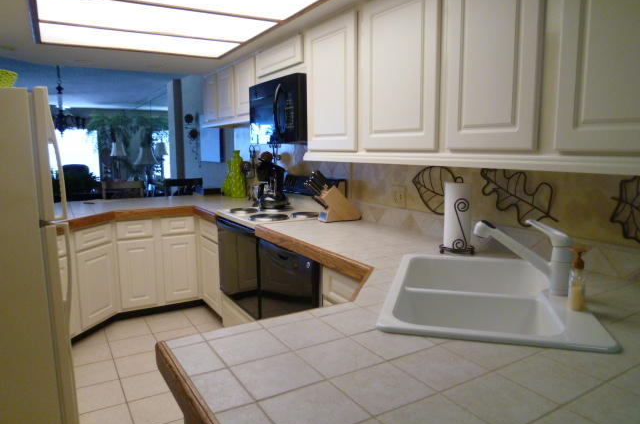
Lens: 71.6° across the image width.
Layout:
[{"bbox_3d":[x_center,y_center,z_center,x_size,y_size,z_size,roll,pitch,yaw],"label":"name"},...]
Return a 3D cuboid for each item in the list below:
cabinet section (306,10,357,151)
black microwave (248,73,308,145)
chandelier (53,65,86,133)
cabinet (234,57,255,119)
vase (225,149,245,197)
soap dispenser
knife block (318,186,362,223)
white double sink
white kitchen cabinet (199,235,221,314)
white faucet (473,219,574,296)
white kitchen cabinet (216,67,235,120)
[{"bbox_3d":[0.204,-0.712,2.595,0.330,0.700,0.512,-5,9,-31],"label":"cabinet section"},{"bbox_3d":[-0.162,-0.691,3.152,0.410,0.422,0.741,-5,9,-31],"label":"black microwave"},{"bbox_3d":[-3.110,-1.369,5.400,0.560,0.800,0.560,-5,9,-31],"label":"chandelier"},{"bbox_3d":[-0.473,-1.009,3.702,0.330,0.430,0.420,-5,9,-31],"label":"cabinet"},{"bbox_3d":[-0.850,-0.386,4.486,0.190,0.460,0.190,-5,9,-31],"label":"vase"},{"bbox_3d":[0.739,0.193,1.268,0.052,0.180,0.050,2,8,15],"label":"soap dispenser"},{"bbox_3d":[0.120,-0.058,2.962,0.250,0.230,0.120,-5,9,-31],"label":"knife block"},{"bbox_3d":[0.525,0.349,1.487,0.560,0.200,0.820,2,8,15],"label":"white double sink"},{"bbox_3d":[-0.620,0.464,3.679,0.580,0.560,0.490,-5,9,-31],"label":"white kitchen cabinet"},{"bbox_3d":[0.665,0.141,1.458,0.290,0.230,0.060,3,9,22],"label":"white faucet"},{"bbox_3d":[-0.710,-1.062,4.090,0.330,0.430,0.447,-5,9,-31],"label":"white kitchen cabinet"}]

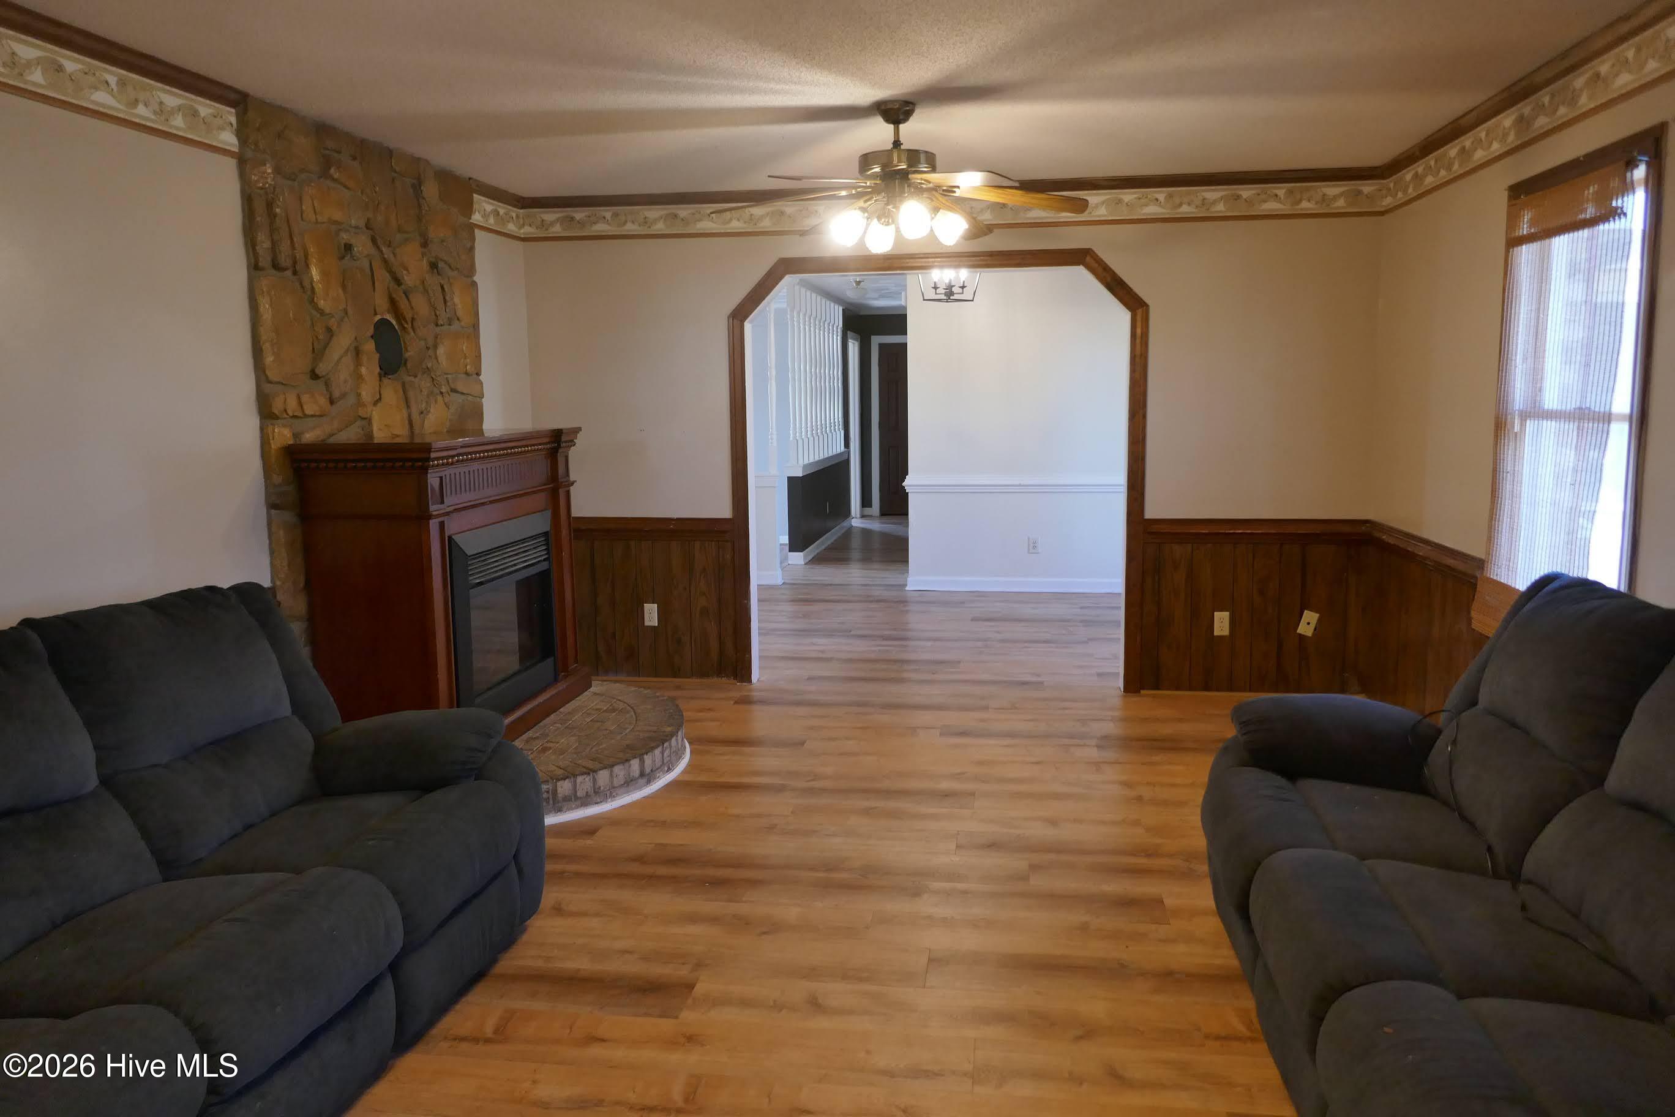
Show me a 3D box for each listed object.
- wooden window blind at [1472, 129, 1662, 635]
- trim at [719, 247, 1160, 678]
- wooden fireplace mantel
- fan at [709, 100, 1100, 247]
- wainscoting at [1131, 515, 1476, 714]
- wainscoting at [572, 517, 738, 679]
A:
[{"bbox_3d":[2.195,-0.433,3.547,0.099,1.515,0.950,1,8,9],"label":"wooden window blind"},{"bbox_3d":[0.468,-0.401,5.652,2.010,2.104,0.059,1,8,9],"label":"trim"},{"bbox_3d":[-1.468,0.103,4.578,0.506,1.169,1.339,1,8,9],"label":"wooden fireplace mantel"},{"bbox_3d":[0.201,-1.294,3.950,1.307,0.472,1.267,1,8,9],"label":"fan"},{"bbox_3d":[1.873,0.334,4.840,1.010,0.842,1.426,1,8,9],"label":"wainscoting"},{"bbox_3d":[-1.011,0.210,5.967,1.005,0.842,0.049,1,8,9],"label":"wainscoting"}]

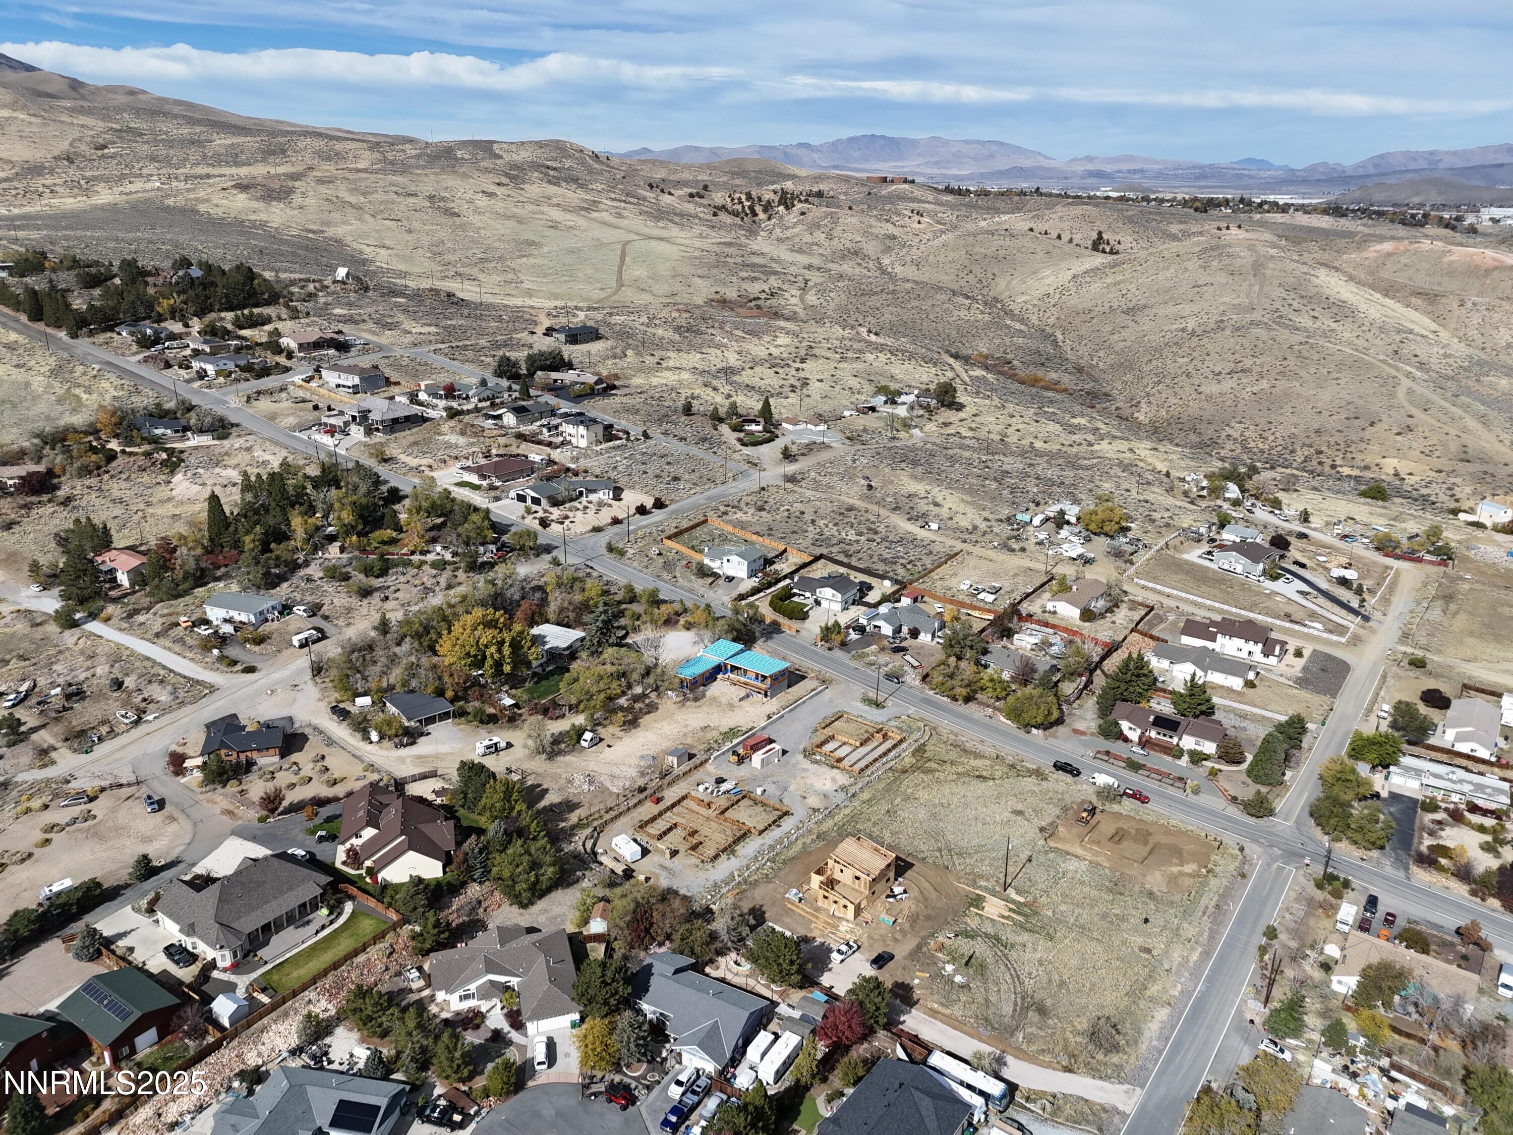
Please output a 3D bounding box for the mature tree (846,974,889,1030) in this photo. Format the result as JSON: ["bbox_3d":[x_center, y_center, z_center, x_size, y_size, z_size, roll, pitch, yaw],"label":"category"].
[{"bbox_3d":[17.190,66.290,159.840,7.000,9.200,7.000,0,21,0],"label":"mature tree"}]

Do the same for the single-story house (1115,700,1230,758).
[{"bbox_3d":[97.130,36.940,246.960,25.100,4.680,13.720,14,25,32],"label":"single-story house"}]

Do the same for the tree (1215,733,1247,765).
[{"bbox_3d":[103.373,39.532,228.620,6.320,6.860,6.320,9,22,25],"label":"tree"}]

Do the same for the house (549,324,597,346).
[{"bbox_3d":[-86.480,-110.700,500.000,15.000,8.000,16.000,17,26,35],"label":"house"}]

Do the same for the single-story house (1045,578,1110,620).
[{"bbox_3d":[98.020,8.630,319.320,10.860,4.610,23.570,14,25,33],"label":"single-story house"}]

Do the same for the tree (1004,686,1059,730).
[{"bbox_3d":[63.140,32.180,241.000,11.900,6.800,11.300,0,21,0],"label":"tree"}]

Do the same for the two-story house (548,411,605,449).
[{"bbox_3d":[-60.356,-46.716,355.481,16.000,8.100,7.200,15,25,37],"label":"two-story house"}]

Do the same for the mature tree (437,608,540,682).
[{"bbox_3d":[-57.586,15.943,225.208,21.480,13.320,21.480,-6,20,-15],"label":"mature tree"}]

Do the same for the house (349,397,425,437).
[{"bbox_3d":[-123.830,-50.080,350.000,24.500,7.800,15.000,20,28,40],"label":"house"}]

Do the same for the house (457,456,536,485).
[{"bbox_3d":[-85.710,-33.300,347.570,16.400,5.200,18.000,12,24,29],"label":"house"}]

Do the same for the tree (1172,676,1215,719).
[{"bbox_3d":[104.622,30.200,250.342,9.940,10.280,9.940,8,21,23],"label":"tree"}]

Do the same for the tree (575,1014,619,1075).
[{"bbox_3d":[-21.750,64.760,142.640,6.000,8.200,6.000,0,21,0],"label":"tree"}]

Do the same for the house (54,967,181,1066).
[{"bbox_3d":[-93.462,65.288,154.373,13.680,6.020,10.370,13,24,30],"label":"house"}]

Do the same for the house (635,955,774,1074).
[{"bbox_3d":[-9.390,64.045,152.735,20.000,5.400,16.700,10,22,27],"label":"house"}]

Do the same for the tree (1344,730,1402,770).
[{"bbox_3d":[137.900,40.470,234.000,11.200,7.400,10.000,0,21,0],"label":"tree"}]

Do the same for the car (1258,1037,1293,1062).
[{"bbox_3d":[77.660,72.090,157.000,4.400,1.550,1.780,16,26,35],"label":"car"}]

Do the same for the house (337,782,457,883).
[{"bbox_3d":[-57.270,41.430,166.700,17.650,6.380,22.850,-6,22,-15],"label":"house"}]

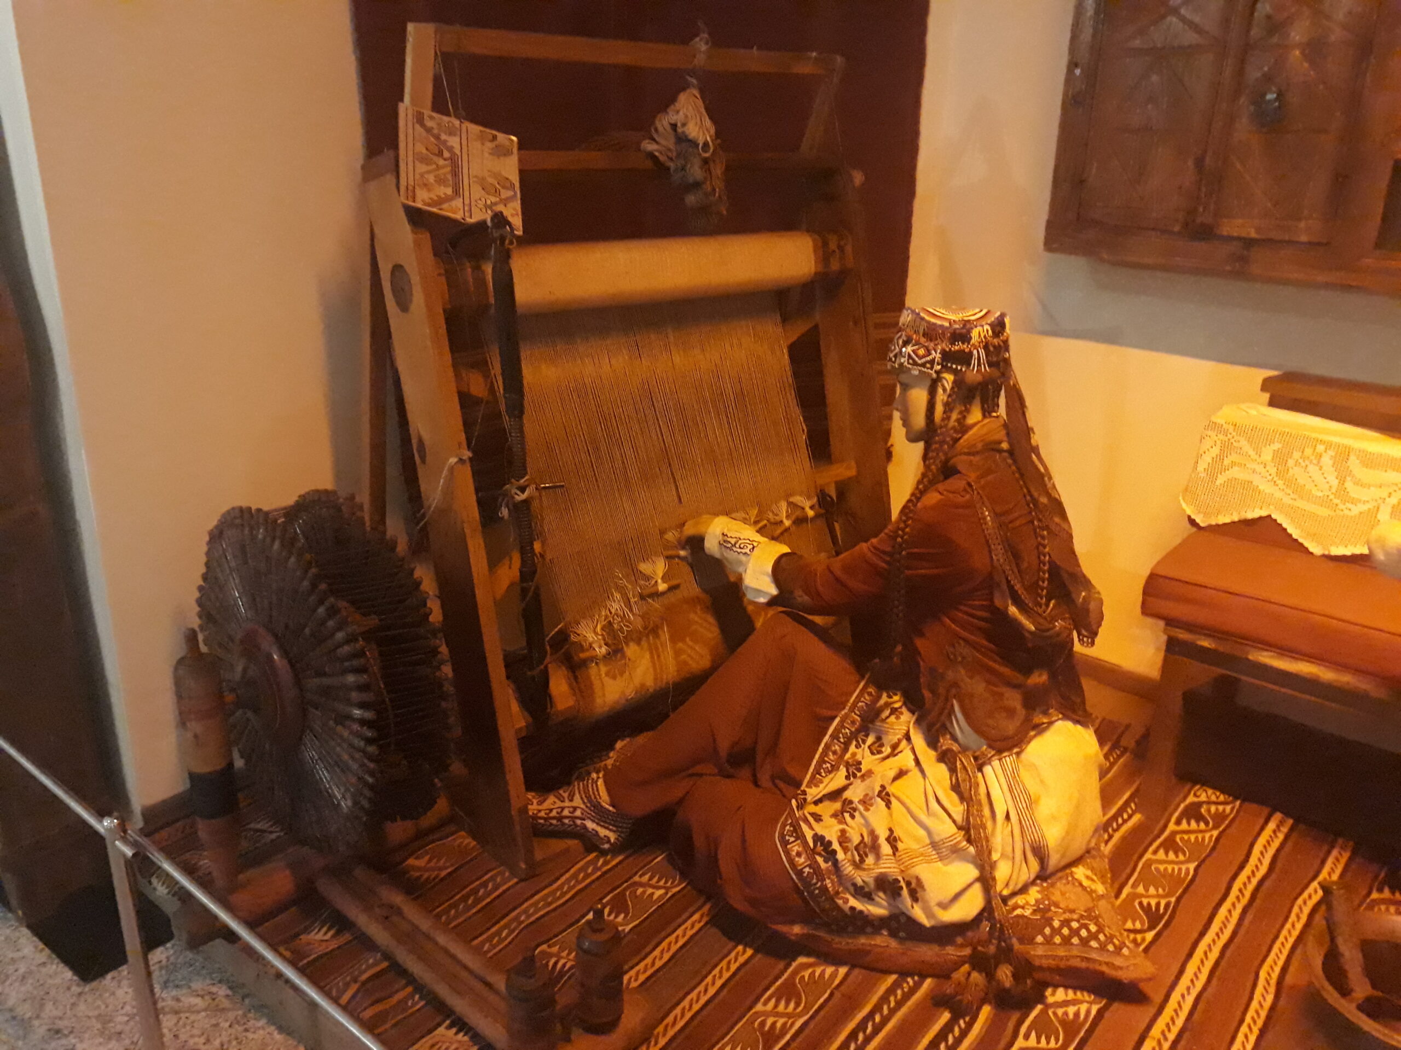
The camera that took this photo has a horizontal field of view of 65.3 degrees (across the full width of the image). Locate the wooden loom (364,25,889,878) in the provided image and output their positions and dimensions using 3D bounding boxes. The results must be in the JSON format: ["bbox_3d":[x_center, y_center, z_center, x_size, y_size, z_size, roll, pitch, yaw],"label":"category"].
[{"bbox_3d":[-0.105,-0.215,2.211,1.010,1.391,0.629,-14,24,-36],"label":"wooden loom"}]

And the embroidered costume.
[{"bbox_3d":[0.200,0.118,1.866,1.004,0.992,0.520,9,20,22],"label":"embroidered costume"}]

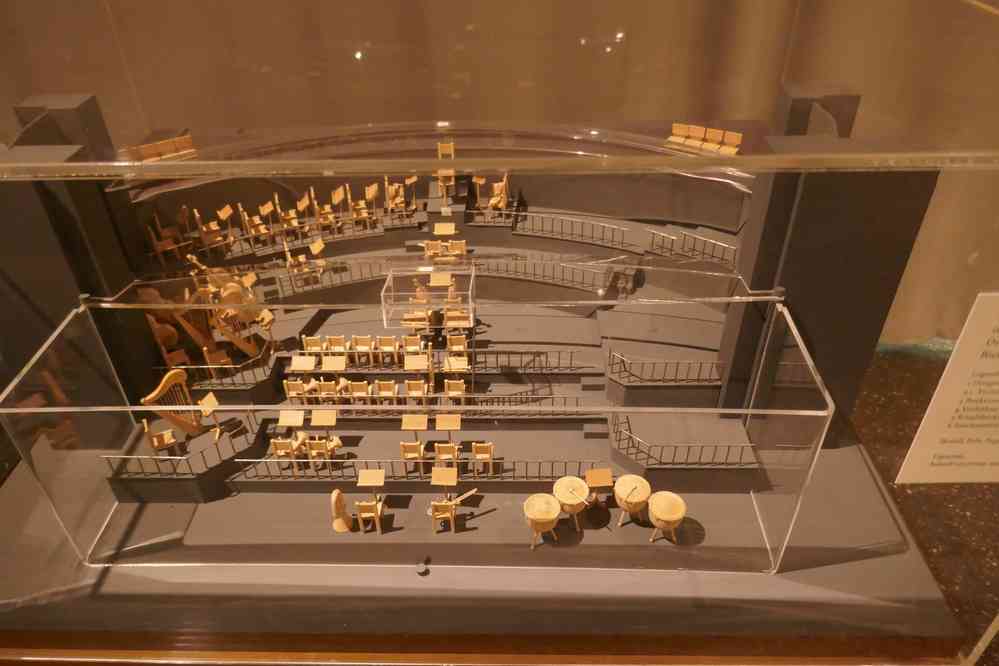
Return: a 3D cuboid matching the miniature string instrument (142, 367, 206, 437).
[{"bbox_3d":[-0.350,0.073,0.738,0.053,0.087,0.014,-15,38,-19],"label":"miniature string instrument"}]

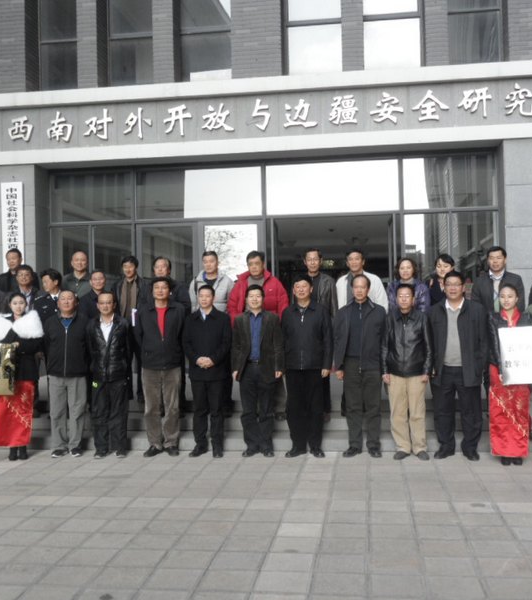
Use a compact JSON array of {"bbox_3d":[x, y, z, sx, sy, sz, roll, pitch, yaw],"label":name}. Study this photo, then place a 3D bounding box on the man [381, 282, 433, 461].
[{"bbox_3d":[1.353,0.673,7.073,0.480,1.663,0.300,-1,-1,12],"label":"man"}]

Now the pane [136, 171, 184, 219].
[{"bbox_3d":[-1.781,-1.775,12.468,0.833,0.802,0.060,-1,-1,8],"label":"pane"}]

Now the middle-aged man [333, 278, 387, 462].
[{"bbox_3d":[0.911,0.618,7.131,0.530,1.748,0.330,-1,-1,10],"label":"middle-aged man"}]

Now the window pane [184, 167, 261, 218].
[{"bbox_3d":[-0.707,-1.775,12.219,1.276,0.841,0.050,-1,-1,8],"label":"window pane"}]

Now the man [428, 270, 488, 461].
[{"bbox_3d":[1.837,0.604,7.057,0.554,1.762,0.360,-2,-1,17],"label":"man"}]

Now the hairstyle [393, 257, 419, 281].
[{"bbox_3d":[1.588,-0.347,8.343,0.230,0.276,0.240,-1,-1,9],"label":"hairstyle"}]

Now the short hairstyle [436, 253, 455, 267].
[{"bbox_3d":[1.954,-0.415,8.073,0.200,0.190,0.220,-1,-1,8],"label":"short hairstyle"}]

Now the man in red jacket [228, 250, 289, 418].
[{"bbox_3d":[-0.082,0.370,8.023,0.620,1.814,0.380,-1,-1,8],"label":"man in red jacket"}]

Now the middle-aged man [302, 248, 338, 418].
[{"bbox_3d":[0.547,0.339,8.025,0.500,1.820,0.300,-1,-1,5],"label":"middle-aged man"}]

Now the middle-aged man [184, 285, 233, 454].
[{"bbox_3d":[-0.583,0.693,7.367,0.478,1.696,0.350,-1,-1,2],"label":"middle-aged man"}]

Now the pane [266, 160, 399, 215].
[{"bbox_3d":[1.069,-1.819,11.982,2.105,0.855,0.050,-1,-1,8],"label":"pane"}]

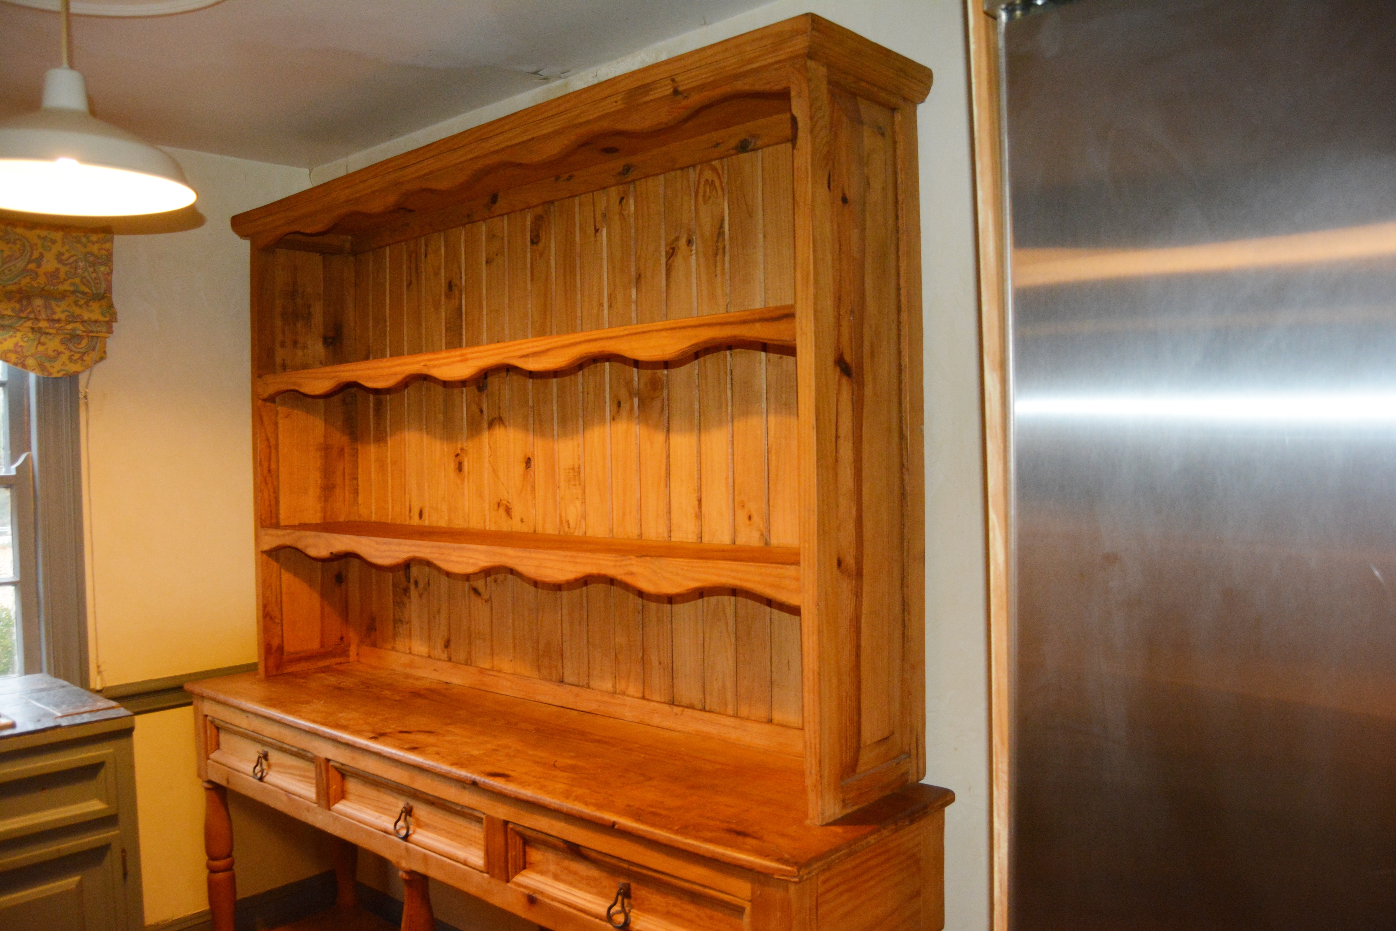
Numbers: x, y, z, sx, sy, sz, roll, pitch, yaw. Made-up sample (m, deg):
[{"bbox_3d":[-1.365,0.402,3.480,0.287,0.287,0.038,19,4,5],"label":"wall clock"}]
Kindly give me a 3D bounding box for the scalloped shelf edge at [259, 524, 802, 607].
[{"bbox_3d":[-0.410,0.192,2.300,1.762,0.068,0.273,0,1,41],"label":"scalloped shelf edge"}]

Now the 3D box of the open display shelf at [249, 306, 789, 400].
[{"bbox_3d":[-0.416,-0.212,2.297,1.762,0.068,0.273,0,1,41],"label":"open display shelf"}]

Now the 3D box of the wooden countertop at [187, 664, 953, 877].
[{"bbox_3d":[-0.447,0.568,2.259,1.975,0.025,0.459,0,1,41],"label":"wooden countertop"}]

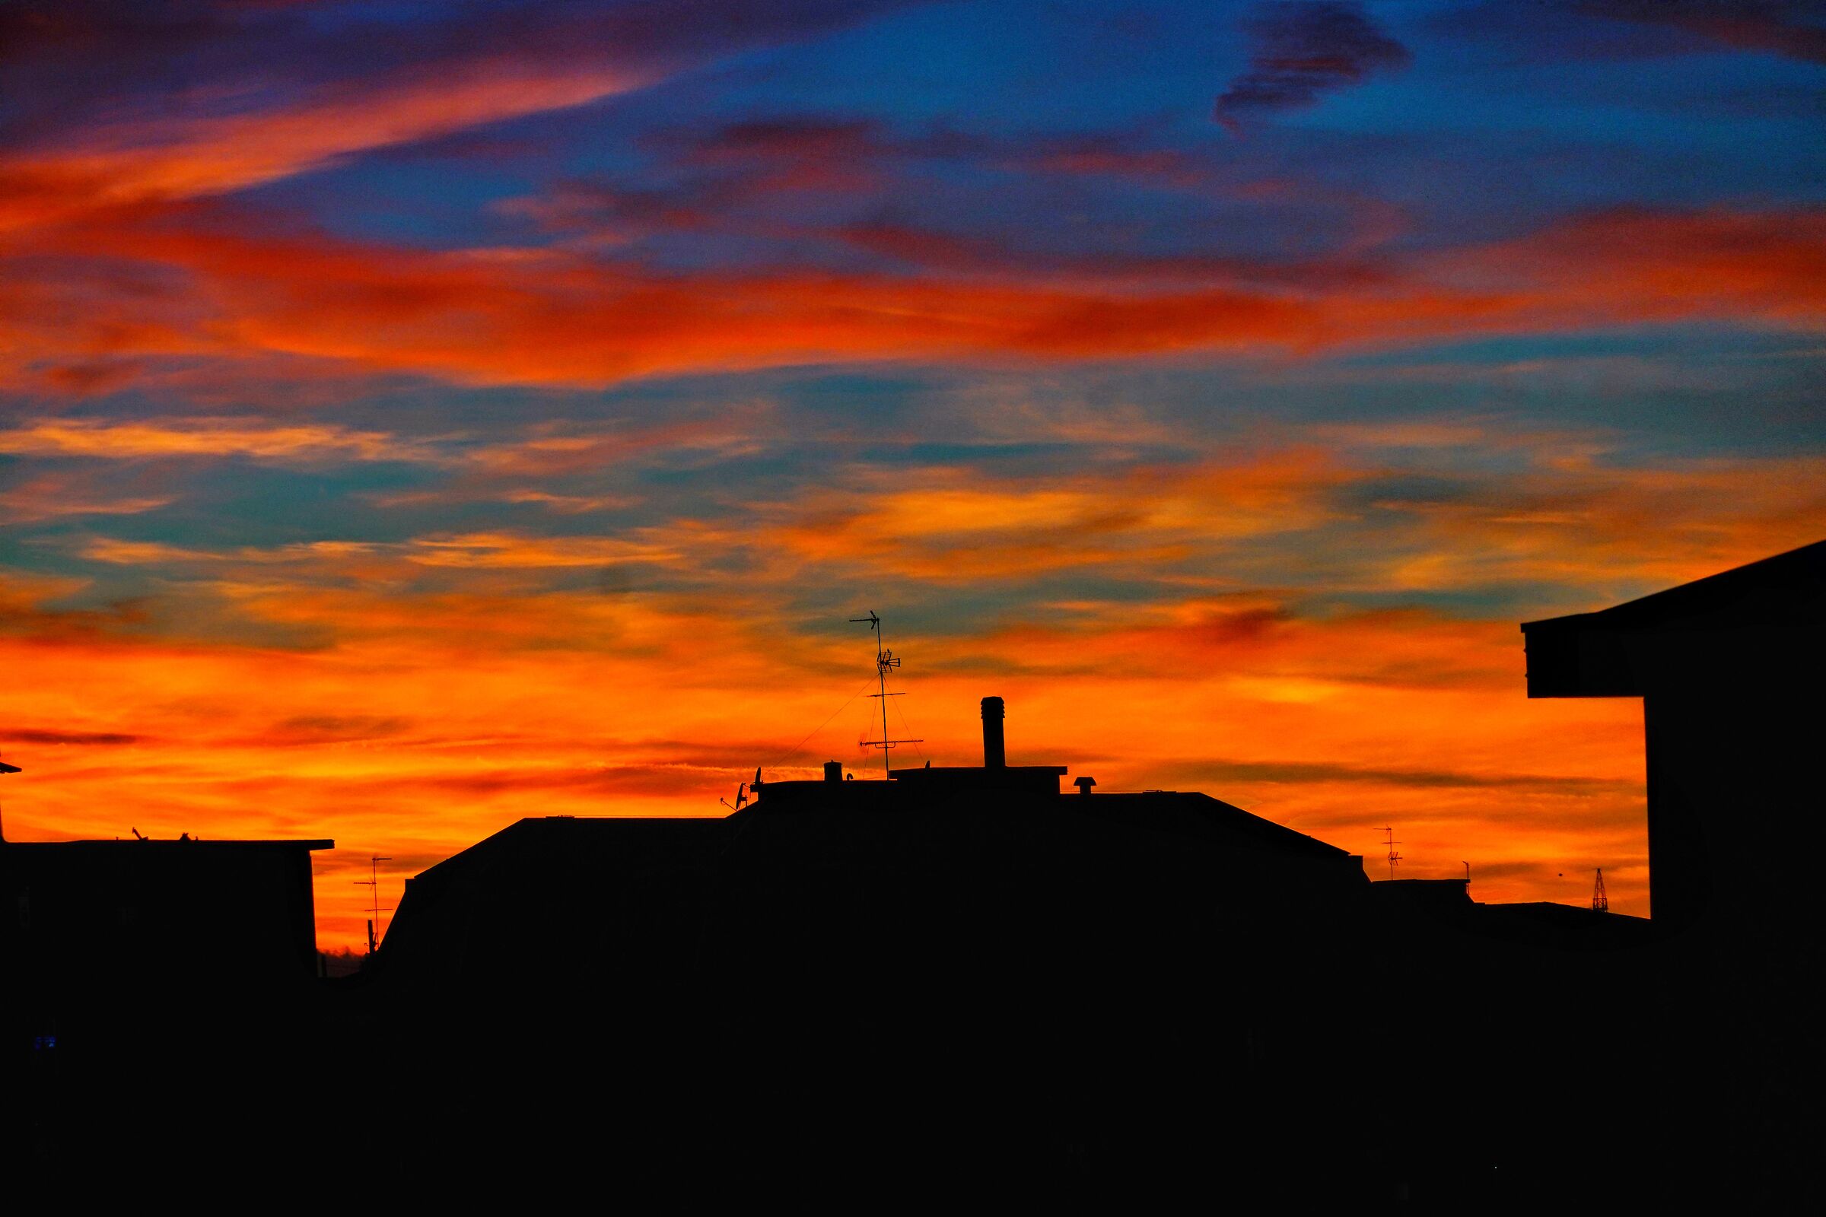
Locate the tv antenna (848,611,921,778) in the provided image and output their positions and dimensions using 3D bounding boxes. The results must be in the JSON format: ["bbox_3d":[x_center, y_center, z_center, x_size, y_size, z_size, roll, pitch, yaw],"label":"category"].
[{"bbox_3d":[-0.791,2.651,312.000,2.042,5.126,0.900,-3,-2,0],"label":"tv antenna"}]

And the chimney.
[{"bbox_3d":[2.468,3.781,312.000,0.708,2.216,0.708,-2,-2,0],"label":"chimney"}]

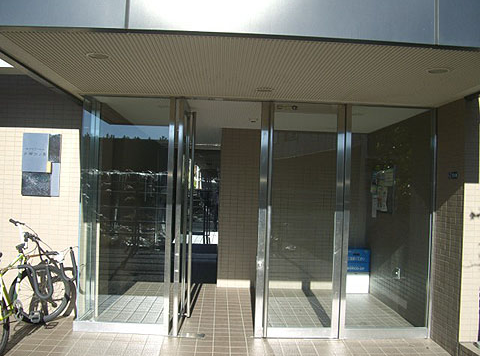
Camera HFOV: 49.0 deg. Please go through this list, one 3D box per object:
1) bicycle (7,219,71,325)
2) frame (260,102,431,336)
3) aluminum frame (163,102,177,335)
[{"bbox_3d":[-2.050,0.903,4.850,0.600,1.050,1.400,2,0,3],"label":"bicycle"},{"bbox_3d":[1.003,0.417,5.048,1.670,2.210,0.090,2,0,-2],"label":"frame"},{"bbox_3d":[-0.655,0.363,4.977,0.065,2.220,0.080,2,0,-2],"label":"aluminum frame"}]

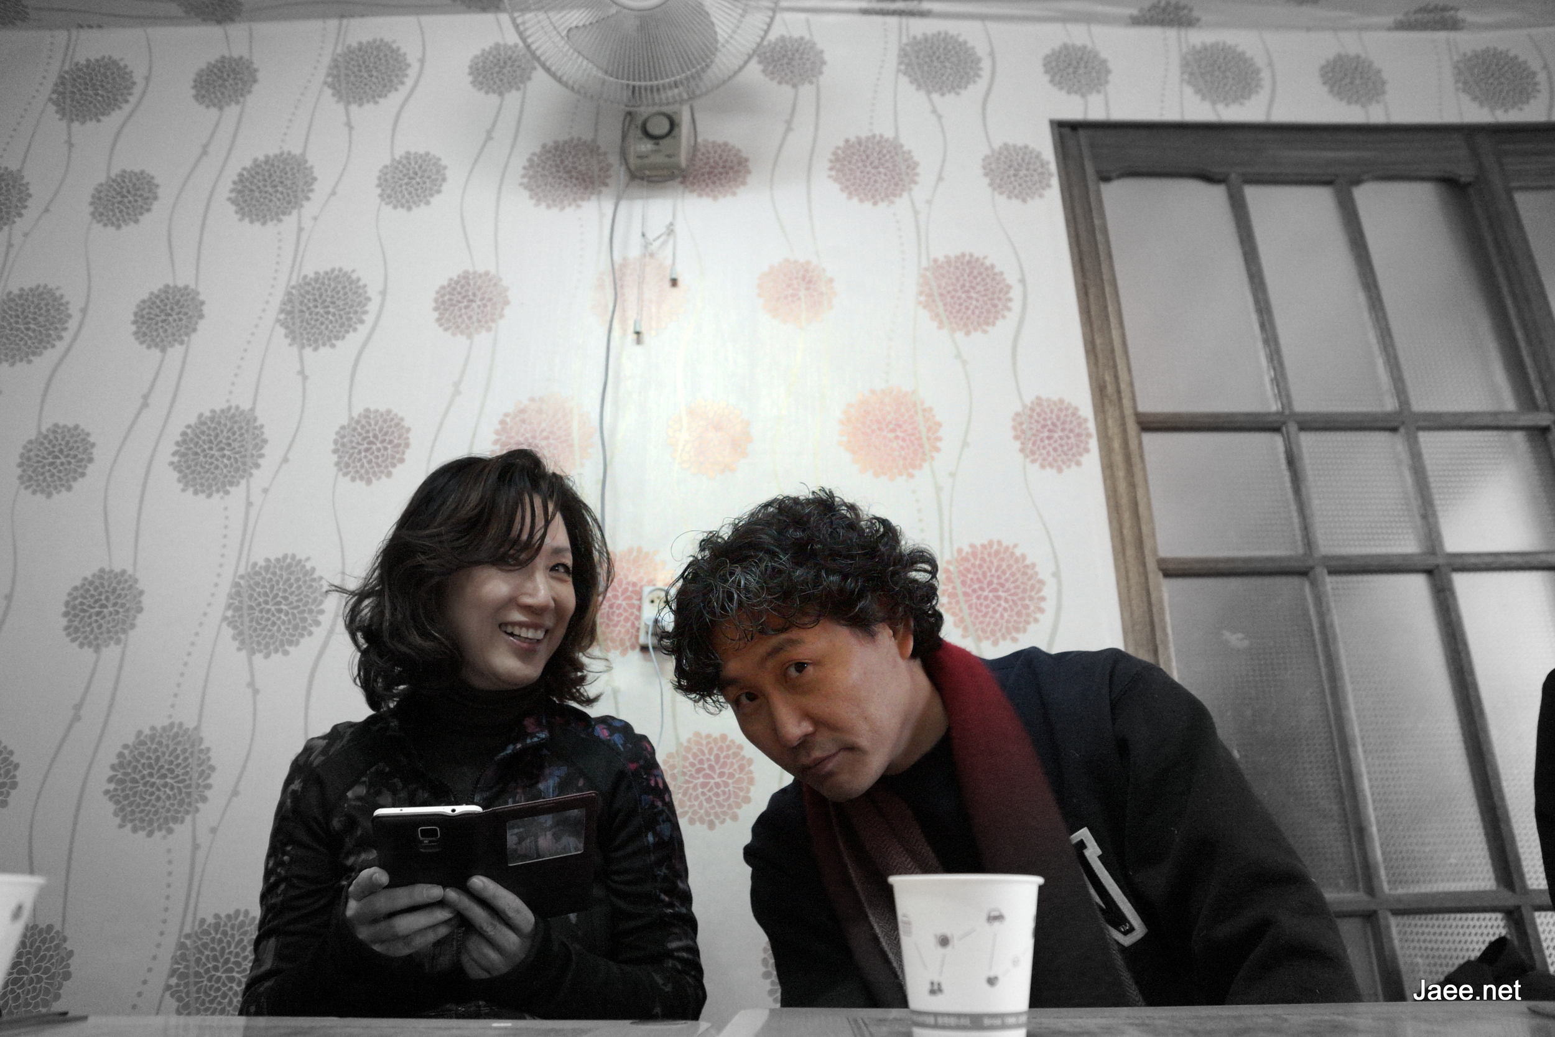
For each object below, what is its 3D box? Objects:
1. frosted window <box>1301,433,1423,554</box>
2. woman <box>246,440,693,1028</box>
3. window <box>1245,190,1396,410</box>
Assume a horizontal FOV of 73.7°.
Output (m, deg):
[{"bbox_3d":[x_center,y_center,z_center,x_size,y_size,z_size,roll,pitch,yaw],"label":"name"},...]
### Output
[{"bbox_3d":[0.919,-0.043,1.630,0.165,0.214,0.030,-1,-21,0],"label":"frosted window"},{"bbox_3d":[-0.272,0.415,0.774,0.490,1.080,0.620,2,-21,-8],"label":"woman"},{"bbox_3d":[0.914,-0.382,1.758,0.170,0.454,0.030,-1,-21,0],"label":"window"}]

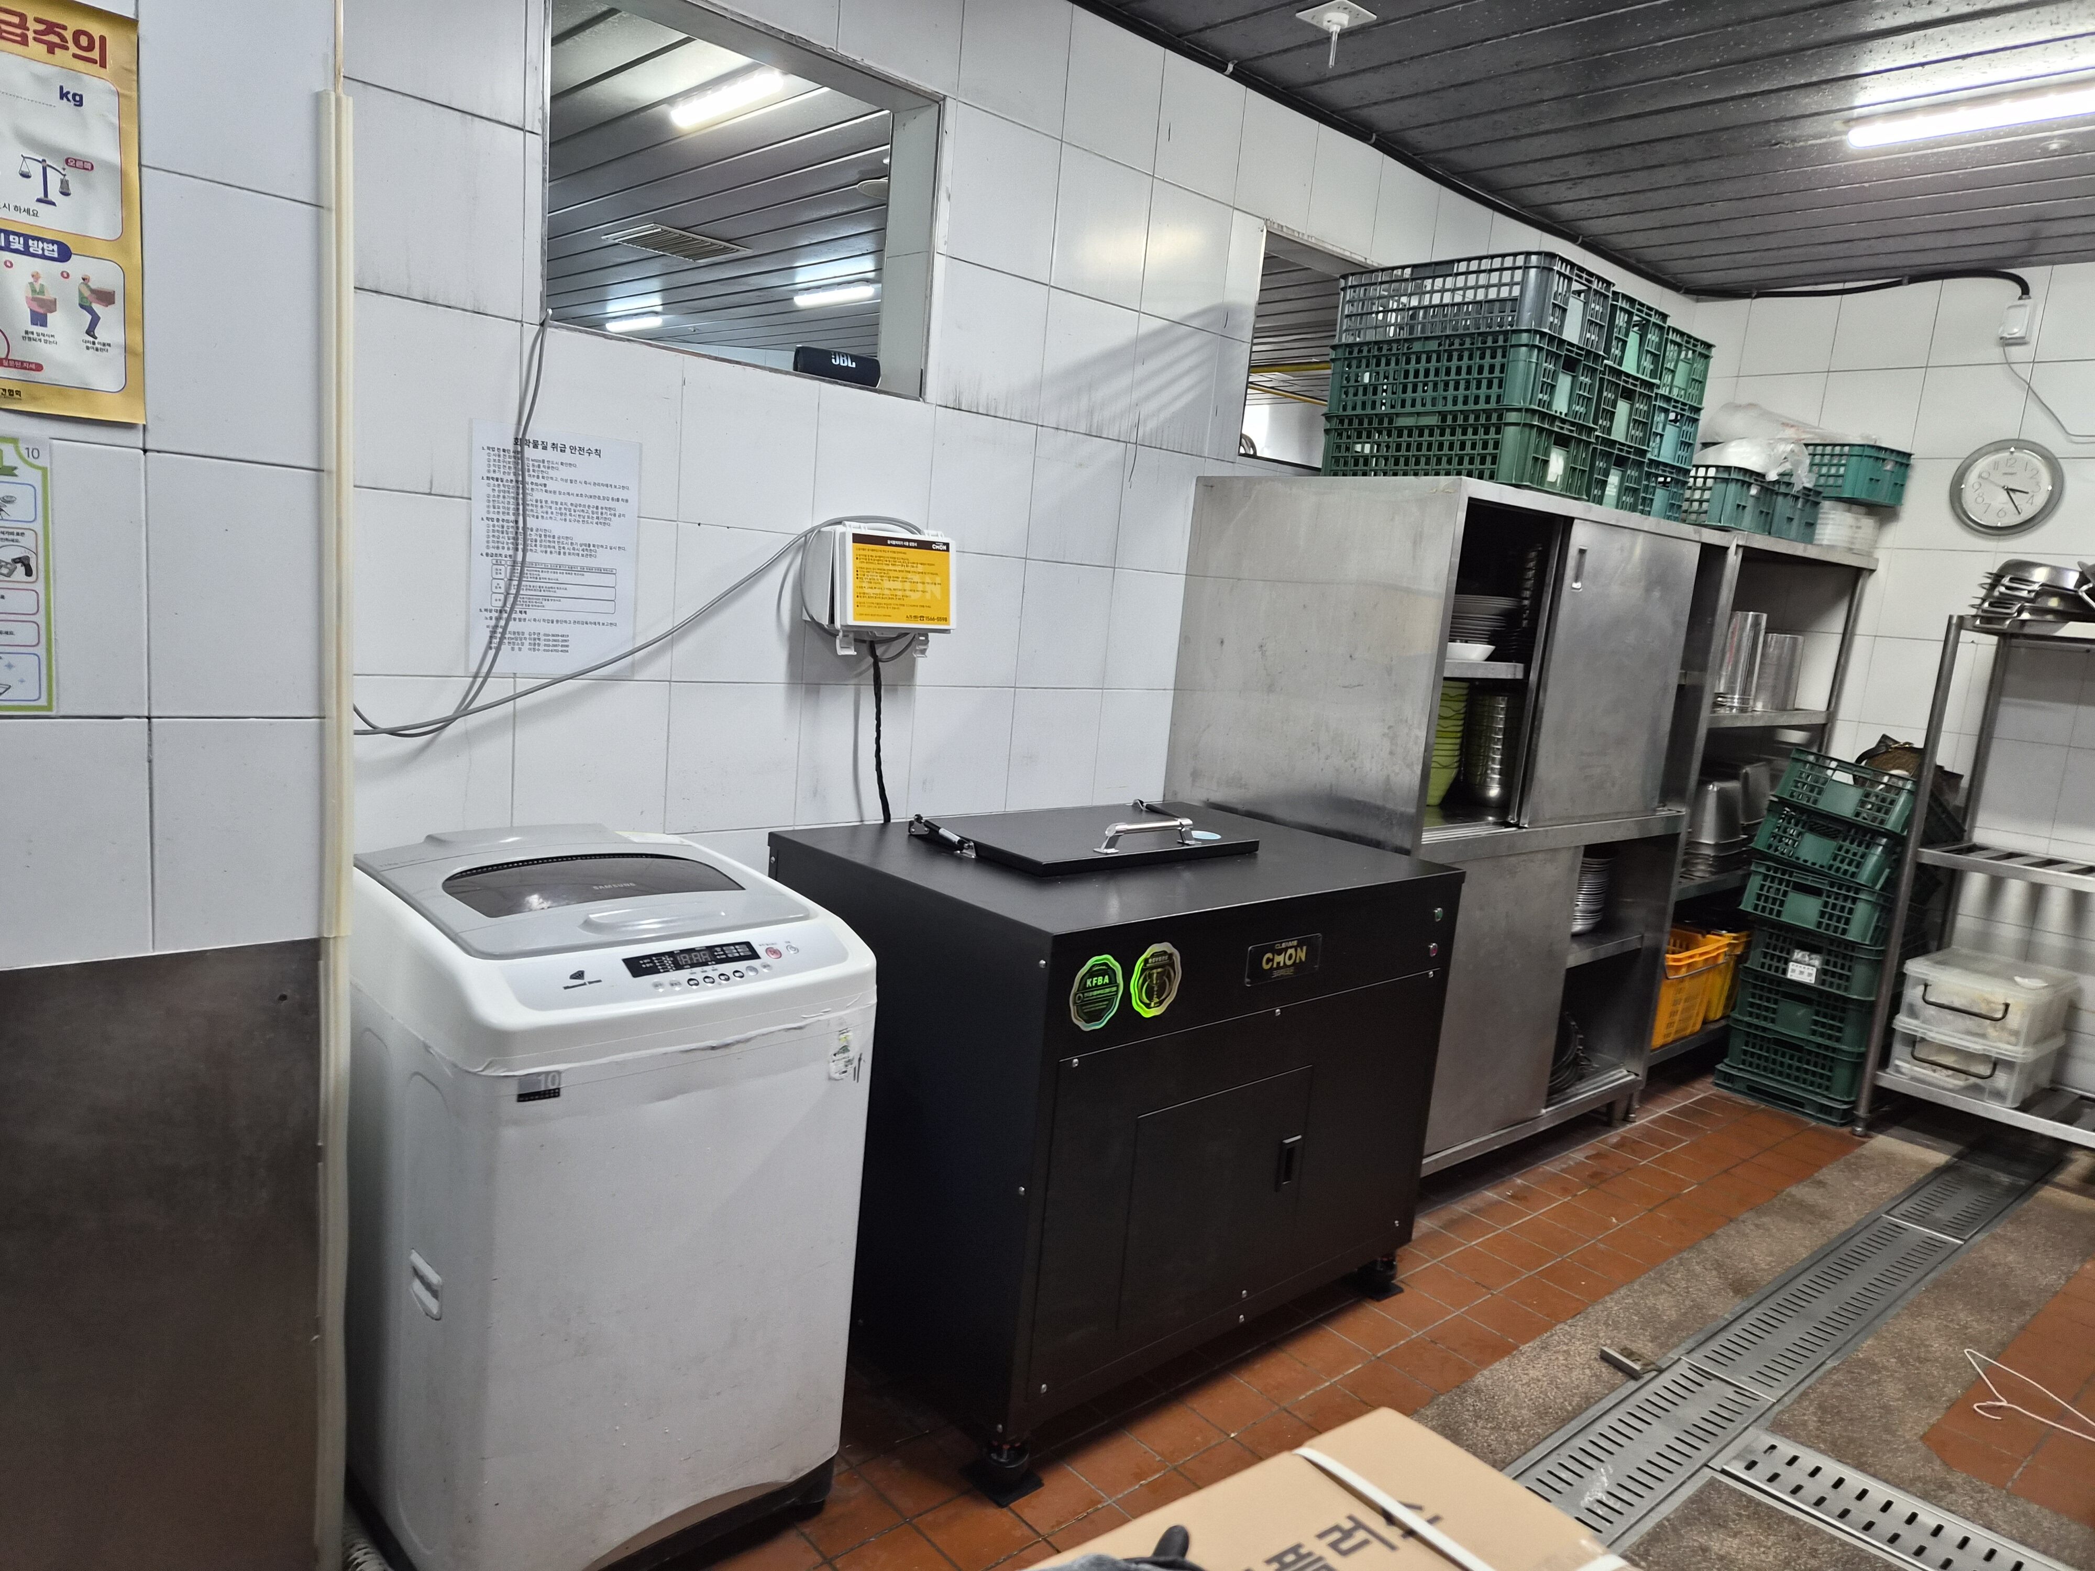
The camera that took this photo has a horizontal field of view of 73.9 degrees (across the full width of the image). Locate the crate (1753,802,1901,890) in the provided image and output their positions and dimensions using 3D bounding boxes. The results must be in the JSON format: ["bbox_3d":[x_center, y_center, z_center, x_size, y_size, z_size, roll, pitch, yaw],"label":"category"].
[{"bbox_3d":[2.663,0.172,4.629,0.540,0.180,0.385,-3,18,-43],"label":"crate"}]

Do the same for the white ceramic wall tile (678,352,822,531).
[{"bbox_3d":[-0.582,-0.654,2.720,0.297,0.302,0.010,-3,11,-43],"label":"white ceramic wall tile"}]

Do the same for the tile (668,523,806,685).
[{"bbox_3d":[-0.607,-0.355,2.763,0.297,0.302,0.010,-3,11,-43],"label":"tile"}]

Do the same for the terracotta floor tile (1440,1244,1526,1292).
[{"bbox_3d":[0.965,1.076,3.090,0.152,0.010,0.150,-3,11,-43],"label":"terracotta floor tile"}]

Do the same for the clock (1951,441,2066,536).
[{"bbox_3d":[3.110,-0.965,4.515,0.045,0.311,0.311,-3,12,-43],"label":"clock"}]

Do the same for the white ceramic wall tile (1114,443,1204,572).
[{"bbox_3d":[0.289,-0.685,3.496,0.295,0.298,0.010,-3,12,-43],"label":"white ceramic wall tile"}]

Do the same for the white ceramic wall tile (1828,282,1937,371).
[{"bbox_3d":[2.916,-1.603,4.843,0.010,0.302,0.297,-3,11,-43],"label":"white ceramic wall tile"}]

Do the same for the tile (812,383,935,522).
[{"bbox_3d":[-0.361,-0.659,2.898,0.293,0.300,0.010,-3,11,-43],"label":"tile"}]

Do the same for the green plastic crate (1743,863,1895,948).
[{"bbox_3d":[2.503,0.397,4.440,0.372,0.165,0.525,18,4,41],"label":"green plastic crate"}]

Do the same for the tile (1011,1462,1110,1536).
[{"bbox_3d":[-0.002,1.190,2.333,0.150,0.010,0.150,-3,12,-42],"label":"tile"}]

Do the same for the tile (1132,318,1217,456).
[{"bbox_3d":[0.320,-0.985,3.452,0.295,0.302,0.010,-3,12,-43],"label":"tile"}]

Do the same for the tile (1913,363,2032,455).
[{"bbox_3d":[3.060,-1.235,4.613,0.010,0.299,0.299,-3,12,-44],"label":"tile"}]

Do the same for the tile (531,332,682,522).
[{"bbox_3d":[-0.795,-0.641,2.498,0.293,0.300,0.010,-3,11,-43],"label":"tile"}]

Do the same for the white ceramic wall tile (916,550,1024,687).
[{"bbox_3d":[-0.168,-0.372,3.144,0.295,0.302,0.010,-3,12,-43],"label":"white ceramic wall tile"}]

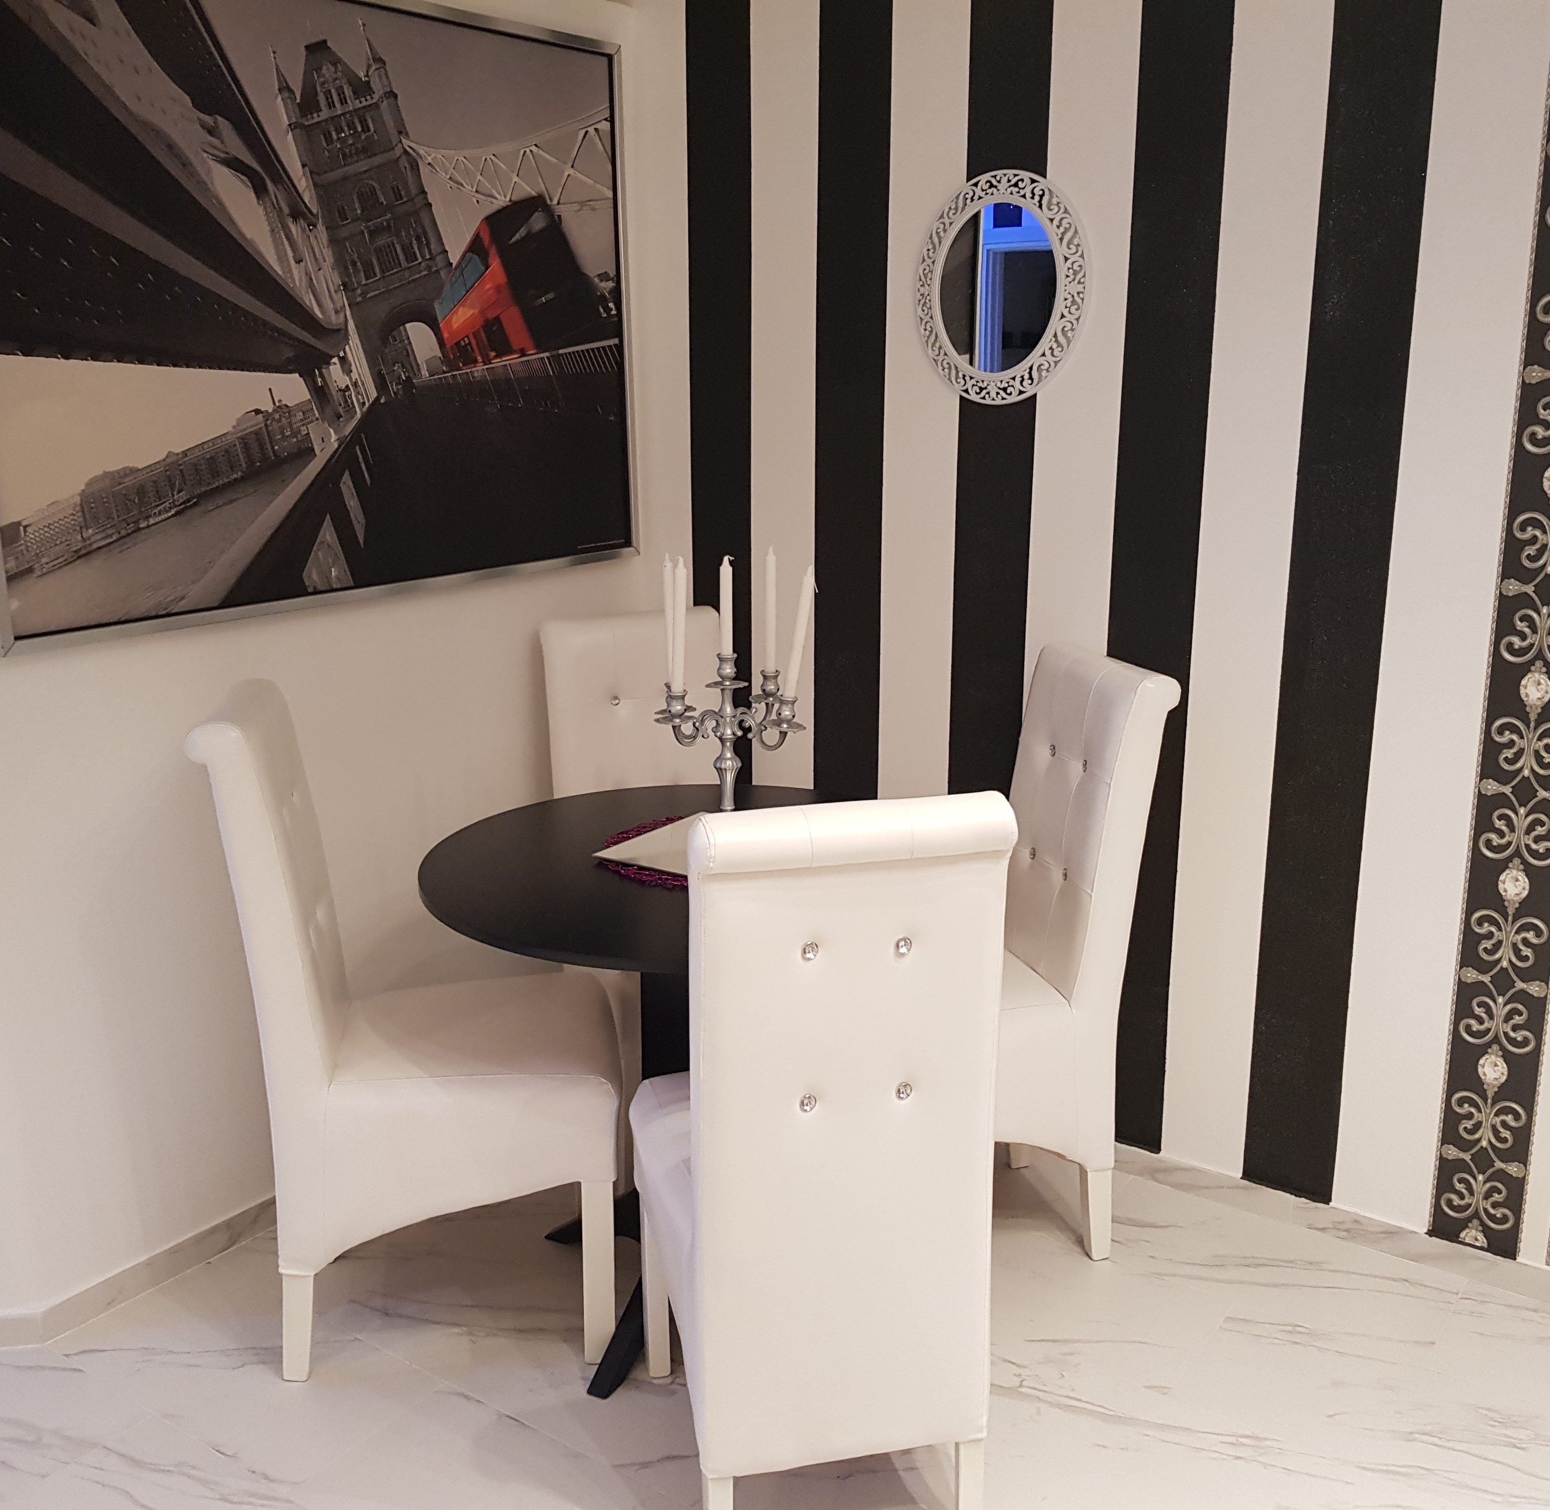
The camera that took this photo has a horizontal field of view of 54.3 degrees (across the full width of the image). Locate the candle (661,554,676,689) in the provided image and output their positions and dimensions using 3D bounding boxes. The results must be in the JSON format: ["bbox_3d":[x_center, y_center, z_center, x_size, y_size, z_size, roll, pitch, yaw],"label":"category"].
[{"bbox_3d":[-0.175,-0.205,2.490,0.020,0.235,0.020,0,13,0],"label":"candle"}]

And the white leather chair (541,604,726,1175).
[{"bbox_3d":[-0.205,0.263,3.005,0.415,1.025,0.575,-5,14,-21],"label":"white leather chair"}]

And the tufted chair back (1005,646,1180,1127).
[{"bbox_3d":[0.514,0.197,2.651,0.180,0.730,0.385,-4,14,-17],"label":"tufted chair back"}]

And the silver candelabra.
[{"bbox_3d":[-0.077,-0.019,2.476,0.250,0.300,0.250,9,16,34],"label":"silver candelabra"}]

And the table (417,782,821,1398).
[{"bbox_3d":[-0.098,0.529,2.456,0.900,0.759,0.900,9,16,34],"label":"table"}]

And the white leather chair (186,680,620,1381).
[{"bbox_3d":[-0.538,0.408,2.386,0.576,1.025,0.415,-1,13,-5],"label":"white leather chair"}]

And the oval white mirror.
[{"bbox_3d":[0.401,-0.846,2.746,0.337,0.405,0.022,9,16,34],"label":"oval white mirror"}]

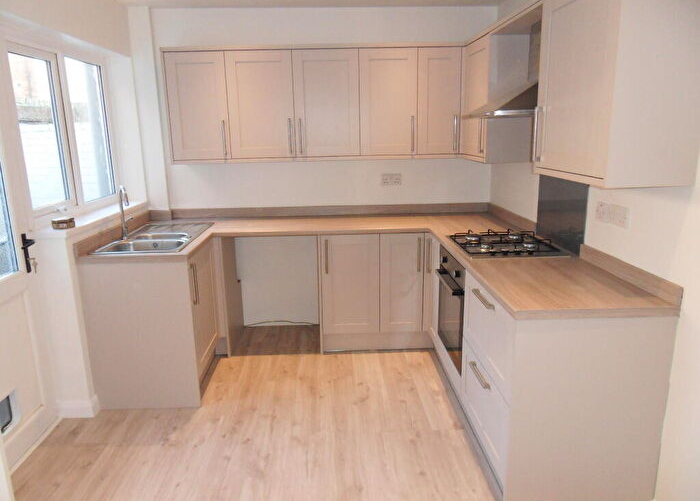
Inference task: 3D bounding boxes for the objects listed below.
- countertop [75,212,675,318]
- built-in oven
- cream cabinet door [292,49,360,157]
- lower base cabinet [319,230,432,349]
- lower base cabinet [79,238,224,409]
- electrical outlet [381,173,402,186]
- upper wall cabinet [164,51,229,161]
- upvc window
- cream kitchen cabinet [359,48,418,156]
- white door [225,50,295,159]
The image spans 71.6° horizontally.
[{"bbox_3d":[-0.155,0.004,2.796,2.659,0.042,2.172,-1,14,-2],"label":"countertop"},{"bbox_3d":[0.850,0.314,2.868,0.560,0.595,0.580,-1,14,-2],"label":"built-in oven"},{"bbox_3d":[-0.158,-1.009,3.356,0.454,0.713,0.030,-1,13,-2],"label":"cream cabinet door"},{"bbox_3d":[0.151,0.244,3.682,0.749,0.869,0.592,-1,14,-2],"label":"lower base cabinet"},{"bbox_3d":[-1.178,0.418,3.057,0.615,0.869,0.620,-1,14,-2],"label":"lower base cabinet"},{"bbox_3d":[0.331,-0.554,3.795,0.147,0.089,0.012,-1,14,-2],"label":"electrical outlet"},{"bbox_3d":[-1.042,-1.017,3.458,0.407,0.714,0.327,-1,14,-2],"label":"upper wall cabinet"},{"bbox_3d":[-1.764,-0.730,3.081,0.069,1.002,1.131,-1,14,-2],"label":"upvc window"},{"bbox_3d":[0.261,-1.053,3.508,0.401,0.709,0.327,-1,14,-2],"label":"cream kitchen cabinet"},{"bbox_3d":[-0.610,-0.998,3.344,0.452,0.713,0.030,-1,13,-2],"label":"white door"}]

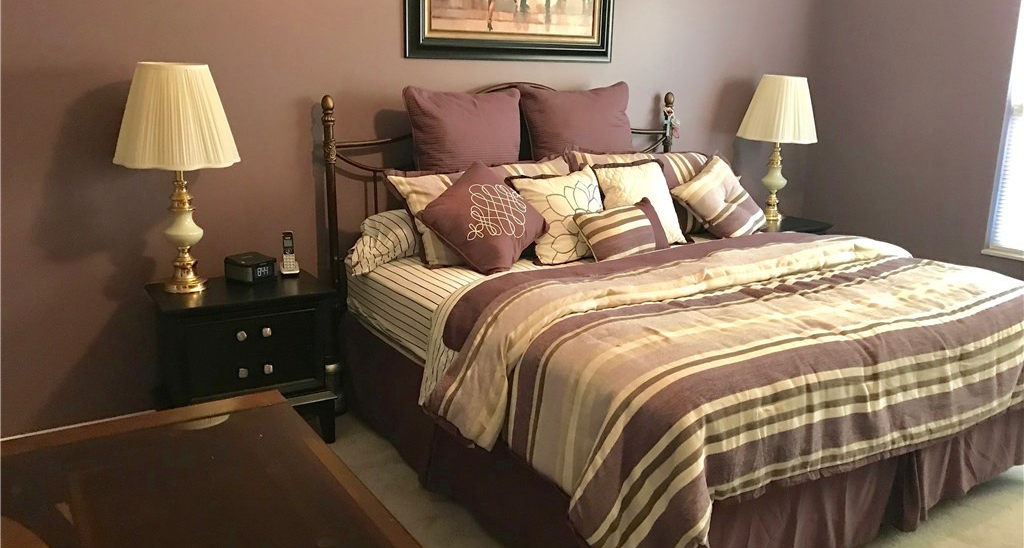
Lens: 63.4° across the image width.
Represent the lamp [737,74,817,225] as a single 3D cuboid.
[{"bbox_3d":[1.702,-0.803,5.293,0.475,0.915,0.475,-7,16,-31],"label":"lamp"}]

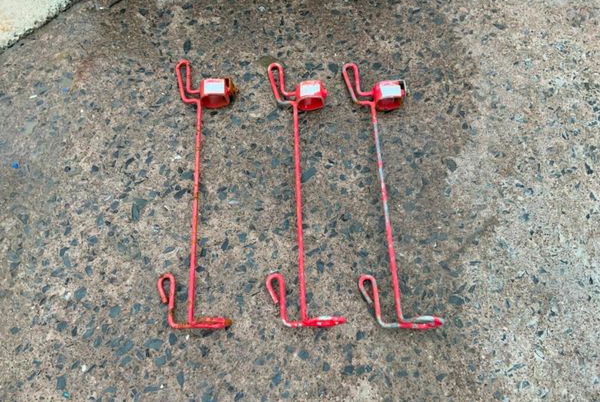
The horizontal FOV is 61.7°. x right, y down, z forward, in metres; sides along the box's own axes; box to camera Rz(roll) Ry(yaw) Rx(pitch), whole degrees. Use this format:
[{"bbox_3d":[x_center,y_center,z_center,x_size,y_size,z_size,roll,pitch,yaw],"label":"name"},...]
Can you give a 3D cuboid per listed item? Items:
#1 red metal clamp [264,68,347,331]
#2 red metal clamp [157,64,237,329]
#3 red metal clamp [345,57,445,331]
[{"bbox_3d":[0.001,-0.053,1.190,0.167,0.068,0.692,-2,66,-1],"label":"red metal clamp"},{"bbox_3d":[-0.235,-0.056,1.192,0.165,0.068,0.706,-2,66,-1],"label":"red metal clamp"},{"bbox_3d":[0.202,-0.050,1.189,0.169,0.068,0.698,-2,66,-1],"label":"red metal clamp"}]

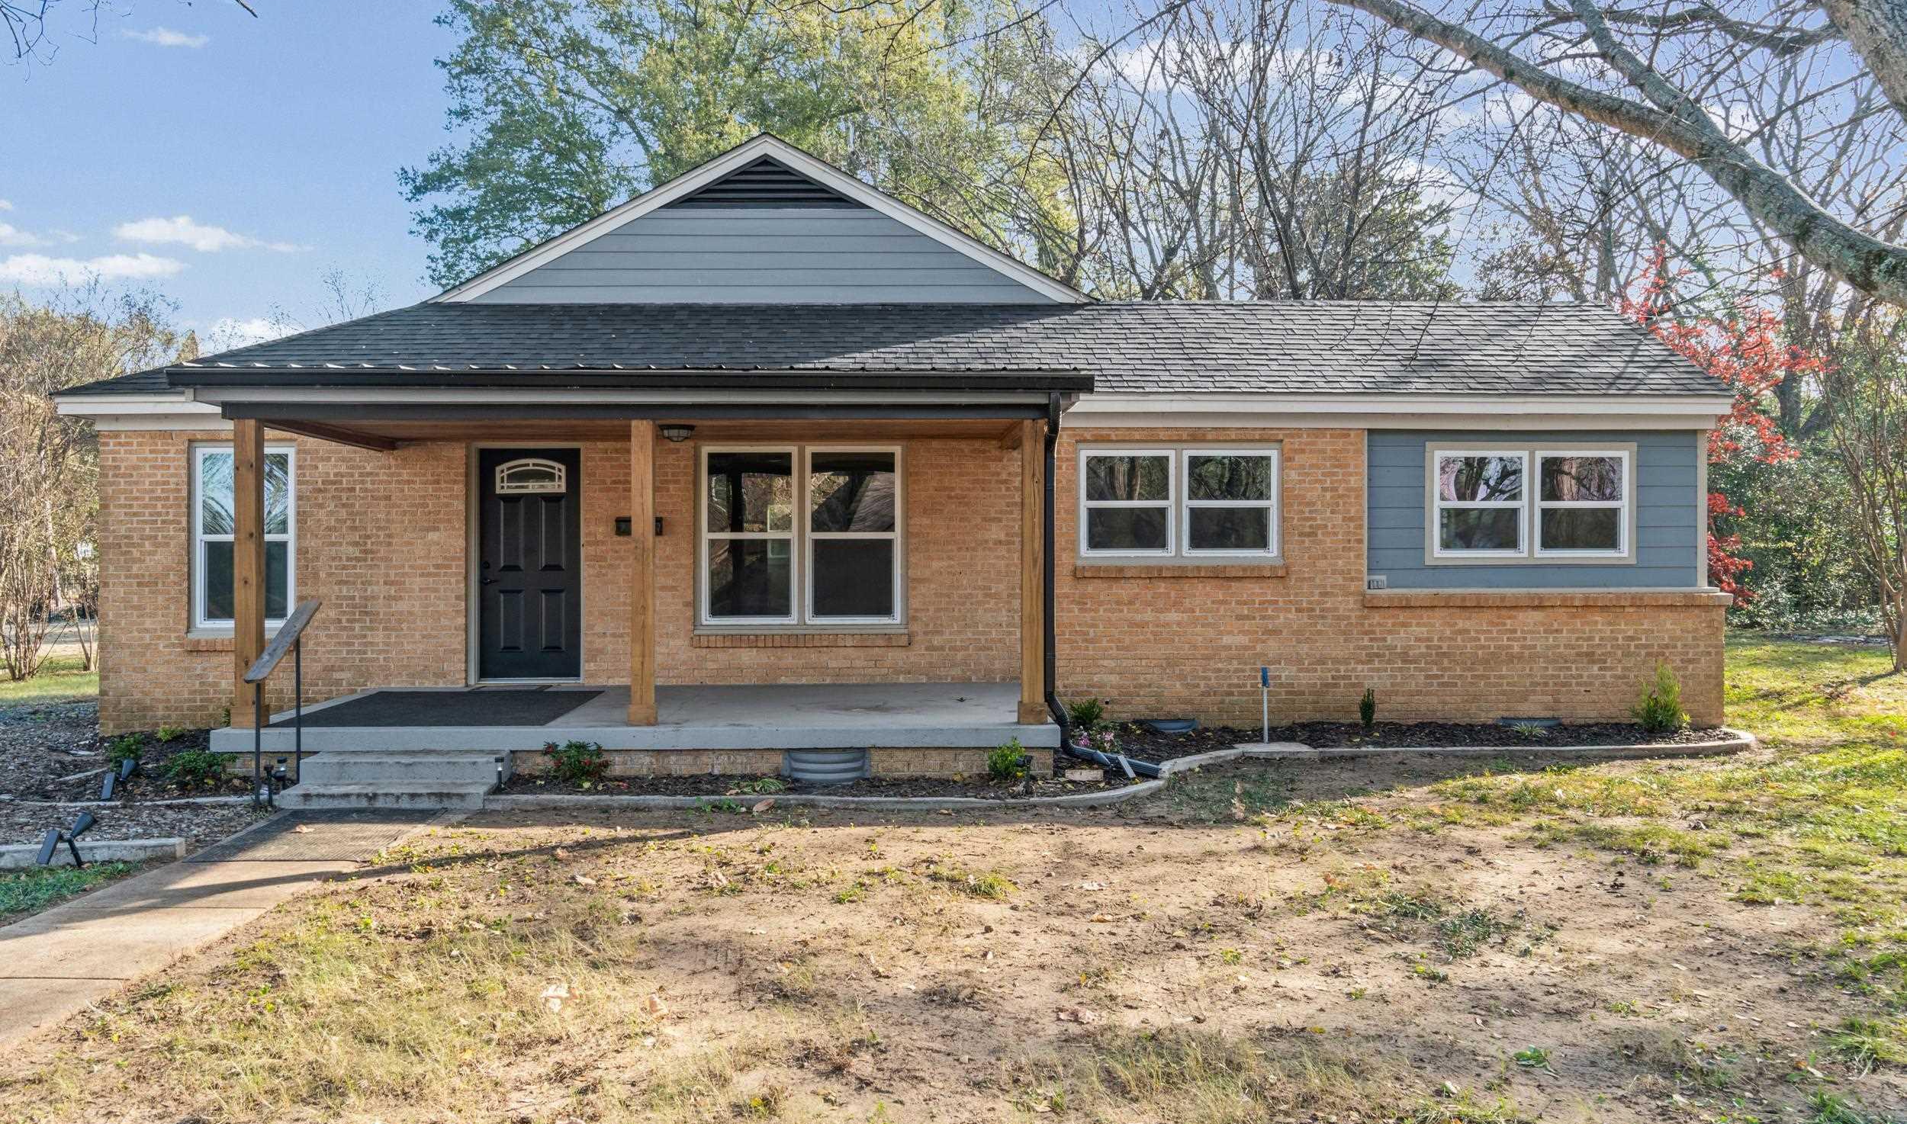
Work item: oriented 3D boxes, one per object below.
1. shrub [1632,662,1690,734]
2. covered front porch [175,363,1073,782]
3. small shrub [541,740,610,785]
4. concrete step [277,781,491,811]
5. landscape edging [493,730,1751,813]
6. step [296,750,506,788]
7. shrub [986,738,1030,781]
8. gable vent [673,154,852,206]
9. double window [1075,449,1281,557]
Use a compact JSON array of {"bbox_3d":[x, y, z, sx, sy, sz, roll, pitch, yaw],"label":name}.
[{"bbox_3d":[6.210,1.196,12.550,0.470,0.620,0.450,0,0,-3],"label":"shrub"},{"bbox_3d":[-2.100,0.080,10.900,5.800,2.750,3.450,0,0,-3],"label":"covered front porch"},{"bbox_3d":[-2.480,1.317,9.400,0.430,0.290,0.400,0,0,-3],"label":"small shrub"},{"bbox_3d":[-3.530,1.470,8.970,1.260,0.120,0.380,0,0,-3],"label":"concrete step"},{"bbox_3d":[1.840,1.495,10.820,9.700,0.170,3.750,0,0,-3],"label":"landscape edging"},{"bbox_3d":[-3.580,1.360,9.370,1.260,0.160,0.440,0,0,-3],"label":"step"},{"bbox_3d":[0.366,1.311,9.500,0.285,0.280,0.280,0,0,-3],"label":"shrub"},{"bbox_3d":[-1.980,-3.990,14.950,1.920,0.540,0.100,0,0,-3],"label":"gable vent"},{"bbox_3d":[2.030,-0.525,12.770,1.800,1.010,0.100,0,0,-3],"label":"double window"}]

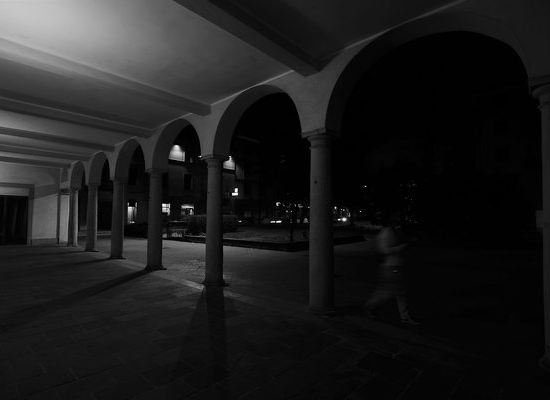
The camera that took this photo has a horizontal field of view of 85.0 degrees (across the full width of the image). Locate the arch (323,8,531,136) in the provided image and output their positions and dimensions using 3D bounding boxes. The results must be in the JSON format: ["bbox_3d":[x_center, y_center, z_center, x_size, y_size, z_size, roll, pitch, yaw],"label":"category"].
[{"bbox_3d":[1.947,-1.817,4.311,2.577,1.266,0.492,-3,-4,43],"label":"arch"}]

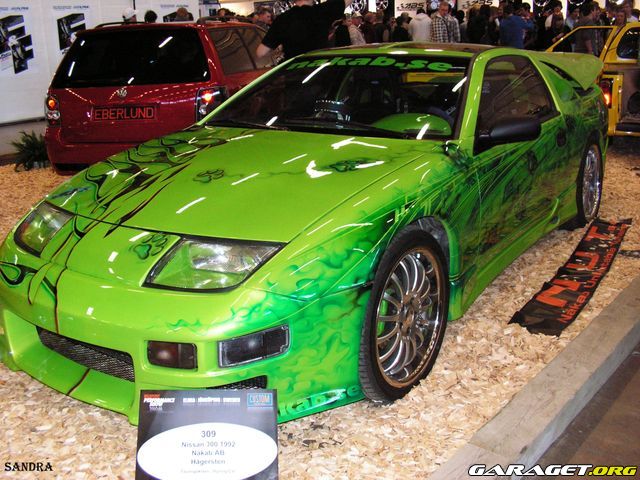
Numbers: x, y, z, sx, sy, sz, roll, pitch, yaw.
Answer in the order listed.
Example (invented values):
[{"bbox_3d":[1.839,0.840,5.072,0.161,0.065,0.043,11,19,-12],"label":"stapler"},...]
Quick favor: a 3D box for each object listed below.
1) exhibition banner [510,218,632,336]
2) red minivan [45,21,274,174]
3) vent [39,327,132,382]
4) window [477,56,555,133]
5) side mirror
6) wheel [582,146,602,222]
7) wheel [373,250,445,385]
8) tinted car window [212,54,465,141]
[{"bbox_3d":[1.439,0.115,3.648,0.235,0.040,2.050,9,19,30],"label":"exhibition banner"},{"bbox_3d":[-1.572,-1.818,7.850,1.750,1.420,4.400,0,17,3],"label":"red minivan"},{"bbox_3d":[-0.769,0.358,2.159,0.460,0.095,0.065,10,20,32],"label":"vent"},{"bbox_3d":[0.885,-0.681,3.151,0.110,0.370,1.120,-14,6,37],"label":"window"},{"bbox_3d":[0.796,-0.442,2.734,0.250,0.125,0.130,10,20,32],"label":"side mirror"},{"bbox_3d":[1.653,-0.368,4.236,0.155,0.474,0.474,10,20,32],"label":"wheel"},{"bbox_3d":[0.243,0.250,2.267,0.155,0.474,0.474,10,20,32],"label":"wheel"},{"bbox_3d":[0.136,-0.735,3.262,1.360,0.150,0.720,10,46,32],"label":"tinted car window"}]

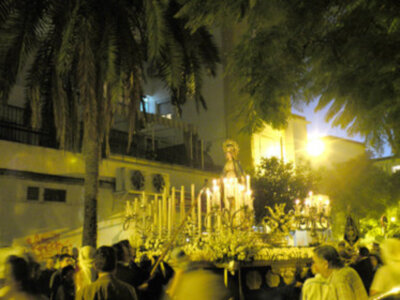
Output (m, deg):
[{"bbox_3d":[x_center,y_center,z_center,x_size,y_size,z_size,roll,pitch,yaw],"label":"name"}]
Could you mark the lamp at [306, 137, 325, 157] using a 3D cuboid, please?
[{"bbox_3d":[4.124,-0.125,17.330,0.550,0.600,0.550,0,-11,0],"label":"lamp"}]

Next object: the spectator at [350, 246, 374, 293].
[{"bbox_3d":[3.061,2.668,8.959,0.500,1.720,0.350,9,-14,-39],"label":"spectator"}]

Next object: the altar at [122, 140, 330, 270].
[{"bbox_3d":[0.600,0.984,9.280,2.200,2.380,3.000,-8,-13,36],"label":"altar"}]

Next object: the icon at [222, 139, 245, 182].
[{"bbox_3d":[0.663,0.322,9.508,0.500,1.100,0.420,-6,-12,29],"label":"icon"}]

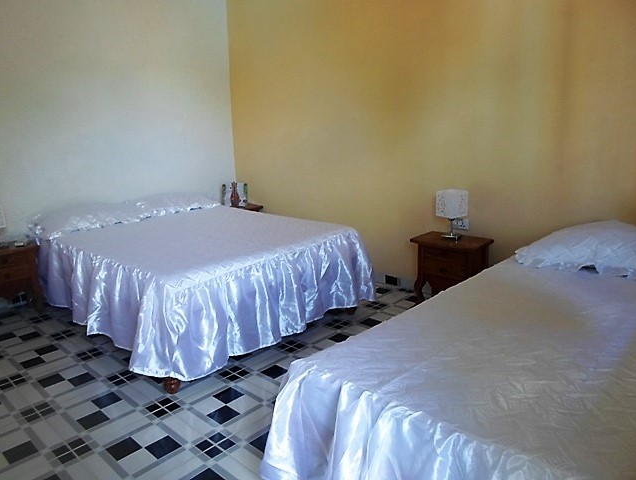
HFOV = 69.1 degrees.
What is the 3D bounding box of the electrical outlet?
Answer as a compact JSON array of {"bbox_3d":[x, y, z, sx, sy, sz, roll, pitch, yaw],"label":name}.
[{"bbox_3d":[1.031,-0.111,3.316,0.120,0.071,0.015,11,17,41],"label":"electrical outlet"}]

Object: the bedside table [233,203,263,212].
[{"bbox_3d":[-0.863,-0.076,4.817,0.353,0.533,0.462,11,17,41],"label":"bedside table"}]

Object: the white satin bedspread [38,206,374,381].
[{"bbox_3d":[-0.894,0.186,3.401,2.003,0.538,1.663,11,17,41],"label":"white satin bedspread"}]

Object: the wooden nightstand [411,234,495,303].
[{"bbox_3d":[0.924,0.259,3.238,0.466,0.533,0.340,11,17,41],"label":"wooden nightstand"}]

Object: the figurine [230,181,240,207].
[{"bbox_3d":[-0.859,-0.470,4.779,0.088,0.252,0.088,11,17,41],"label":"figurine"}]

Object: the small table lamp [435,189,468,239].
[{"bbox_3d":[0.942,-0.184,3.237,0.147,0.330,0.147,11,17,41],"label":"small table lamp"}]

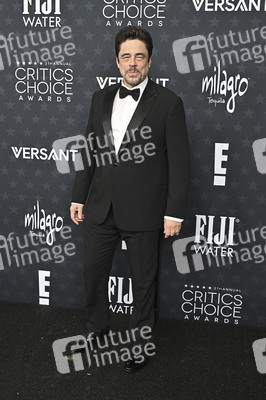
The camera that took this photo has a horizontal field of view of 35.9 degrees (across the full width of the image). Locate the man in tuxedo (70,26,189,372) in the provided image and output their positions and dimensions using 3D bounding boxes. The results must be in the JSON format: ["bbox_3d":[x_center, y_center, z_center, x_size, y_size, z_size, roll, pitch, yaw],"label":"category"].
[{"bbox_3d":[-0.035,0.025,2.232,0.630,1.840,0.400,7,10,29],"label":"man in tuxedo"}]

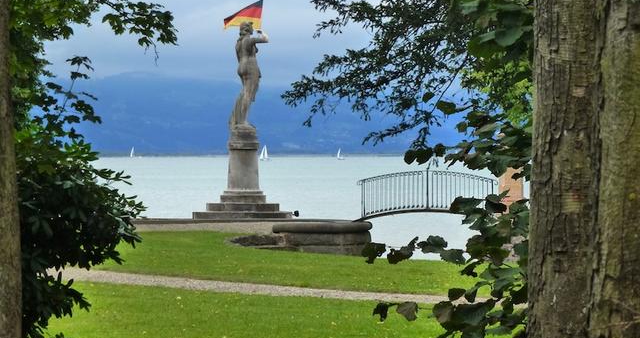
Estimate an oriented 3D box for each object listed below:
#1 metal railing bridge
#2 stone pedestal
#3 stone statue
[{"bbox_3d":[2.599,0.610,59.500,3.380,1.235,1.200,0,0,4],"label":"metal railing bridge"},{"bbox_3d":[-1.904,0.053,61.000,2.400,2.333,2.400,0,0,2],"label":"stone pedestal"},{"bbox_3d":[-1.773,-2.332,61.000,0.800,2.594,0.750,0,0,41],"label":"stone statue"}]

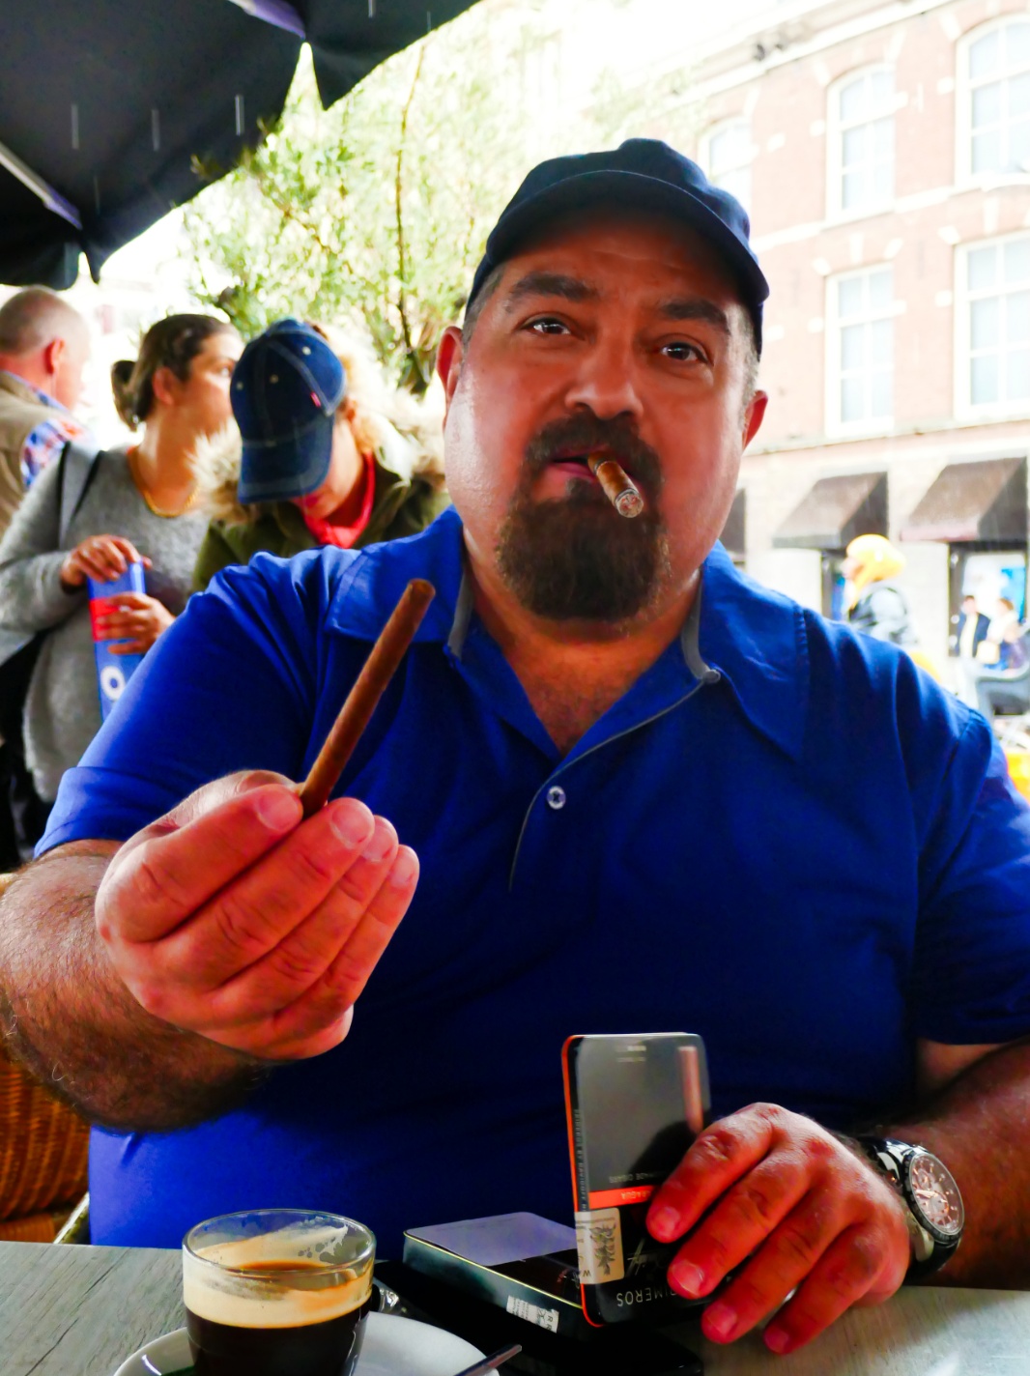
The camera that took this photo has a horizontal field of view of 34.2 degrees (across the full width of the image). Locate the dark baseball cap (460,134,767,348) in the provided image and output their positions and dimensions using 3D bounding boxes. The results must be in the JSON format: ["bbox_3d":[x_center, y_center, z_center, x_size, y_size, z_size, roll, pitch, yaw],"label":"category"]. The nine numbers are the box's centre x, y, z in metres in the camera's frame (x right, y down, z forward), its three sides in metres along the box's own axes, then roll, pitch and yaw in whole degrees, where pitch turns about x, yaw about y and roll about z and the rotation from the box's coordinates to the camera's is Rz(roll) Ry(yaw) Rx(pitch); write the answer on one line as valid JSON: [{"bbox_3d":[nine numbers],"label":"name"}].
[{"bbox_3d":[0.056,-0.229,0.870,0.166,0.128,0.265,11,-4,3],"label":"dark baseball cap"}]

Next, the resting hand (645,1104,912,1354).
[{"bbox_3d":[0.100,0.209,0.660,0.122,0.084,0.085,-2,2,-44],"label":"resting hand"}]

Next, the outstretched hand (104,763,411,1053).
[{"bbox_3d":[-0.085,0.074,0.540,0.088,0.089,0.115,-1,-19,-32],"label":"outstretched hand"}]

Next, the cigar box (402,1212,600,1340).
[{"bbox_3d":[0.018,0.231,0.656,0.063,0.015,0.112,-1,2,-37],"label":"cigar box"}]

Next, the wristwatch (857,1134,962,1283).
[{"bbox_3d":[0.155,0.222,0.698,0.056,0.064,0.046,-39,-6,31],"label":"wristwatch"}]

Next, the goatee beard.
[{"bbox_3d":[0.033,-0.080,0.812,0.080,0.100,0.055,11,2,3],"label":"goatee beard"}]

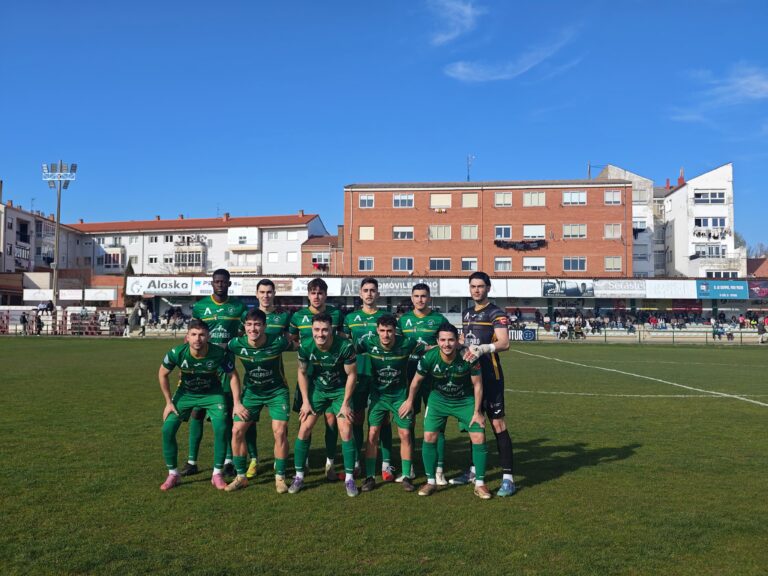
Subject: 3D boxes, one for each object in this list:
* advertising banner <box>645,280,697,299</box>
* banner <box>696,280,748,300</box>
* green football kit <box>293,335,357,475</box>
[{"bbox_3d":[22.980,0.144,62.000,3.900,1.460,0.100,0,-2,7],"label":"advertising banner"},{"bbox_3d":[26.893,0.182,61.600,3.950,1.460,0.100,0,-2,7],"label":"banner"},{"bbox_3d":[-0.496,0.954,6.470,0.520,1.160,0.520,1,-2,-4],"label":"green football kit"}]

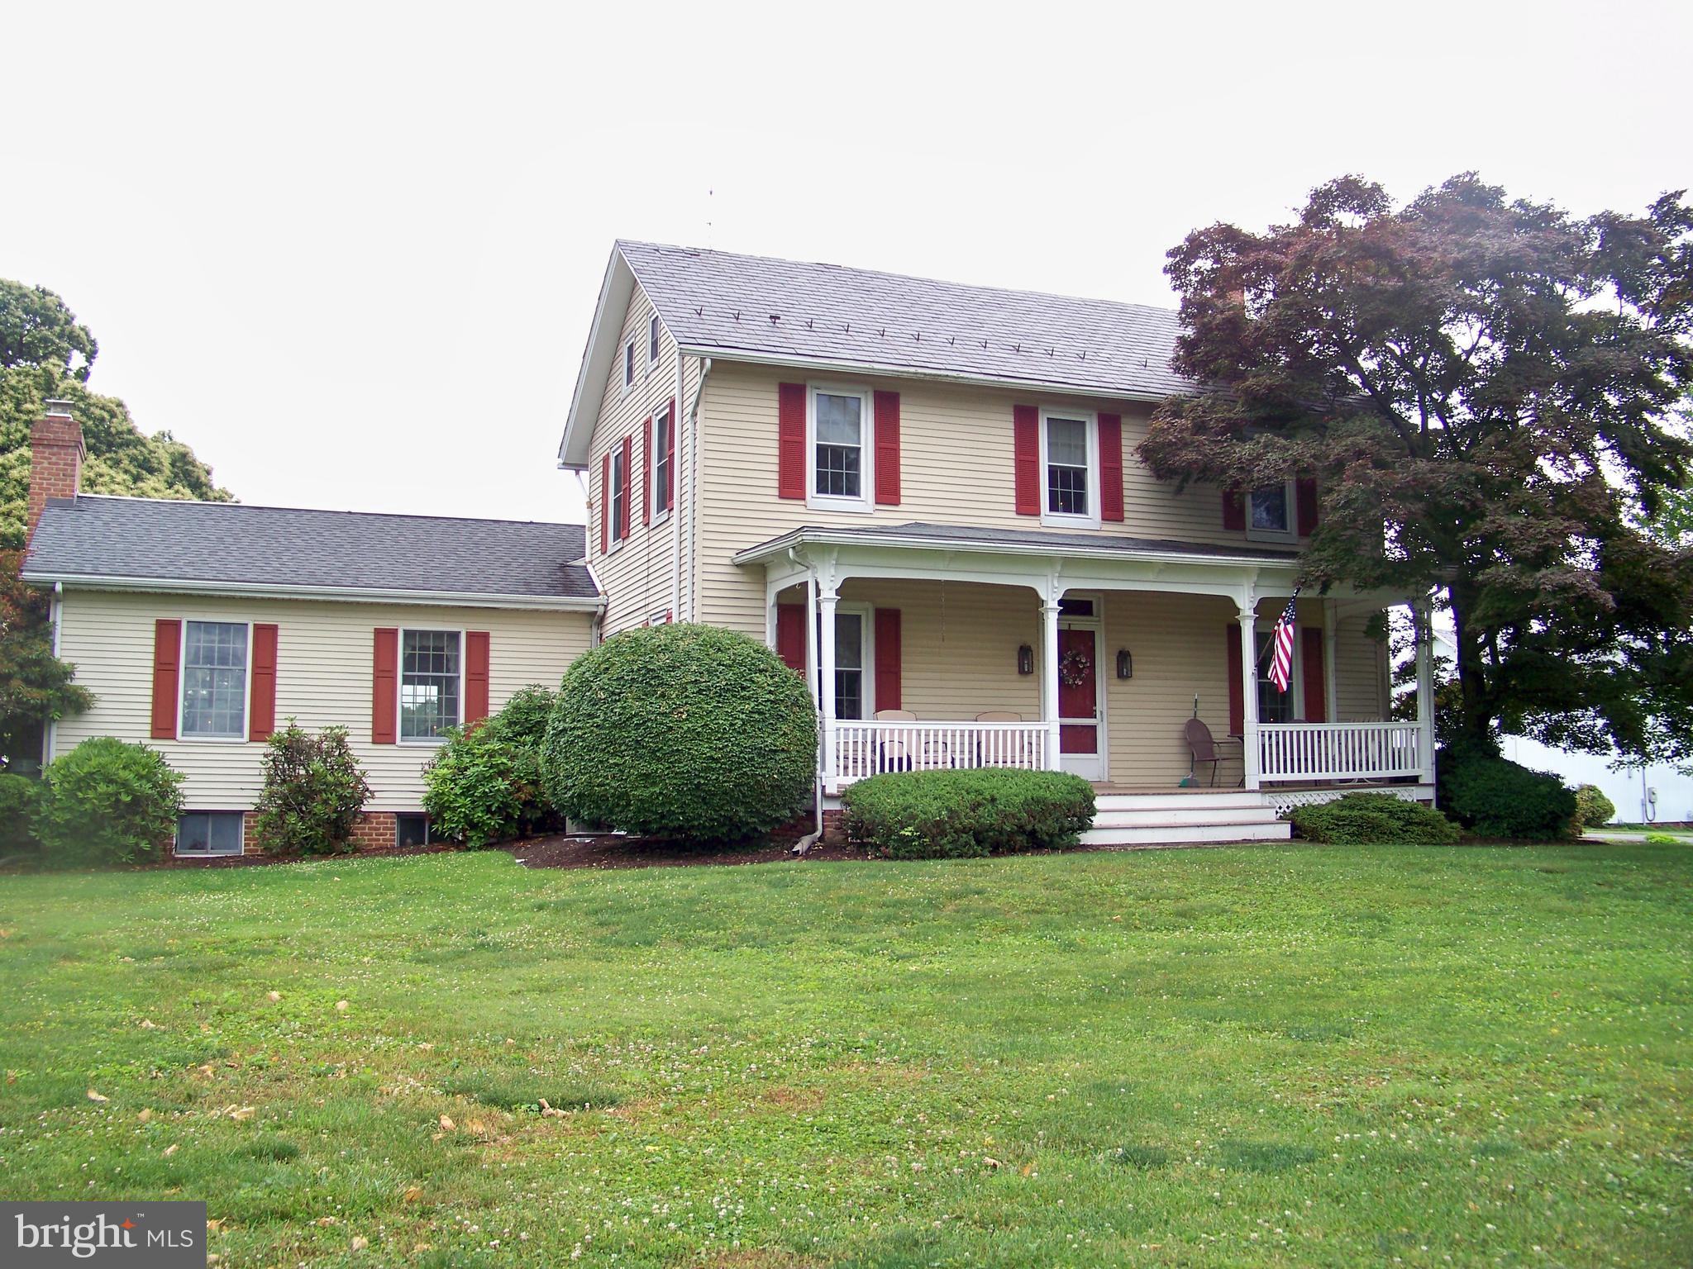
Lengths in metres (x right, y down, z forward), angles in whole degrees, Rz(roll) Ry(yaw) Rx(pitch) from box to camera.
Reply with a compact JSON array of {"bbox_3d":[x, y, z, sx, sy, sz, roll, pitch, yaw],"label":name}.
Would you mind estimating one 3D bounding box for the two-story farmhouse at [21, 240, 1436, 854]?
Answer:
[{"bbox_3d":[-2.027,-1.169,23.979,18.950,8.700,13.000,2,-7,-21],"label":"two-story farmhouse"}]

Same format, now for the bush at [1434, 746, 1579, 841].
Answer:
[{"bbox_3d":[8.883,2.143,21.700,1.900,1.250,1.750,2,-7,-21],"label":"bush"}]

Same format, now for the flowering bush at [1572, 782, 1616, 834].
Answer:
[{"bbox_3d":[13.854,3.233,30.000,0.950,0.930,0.930,2,-7,-21],"label":"flowering bush"}]

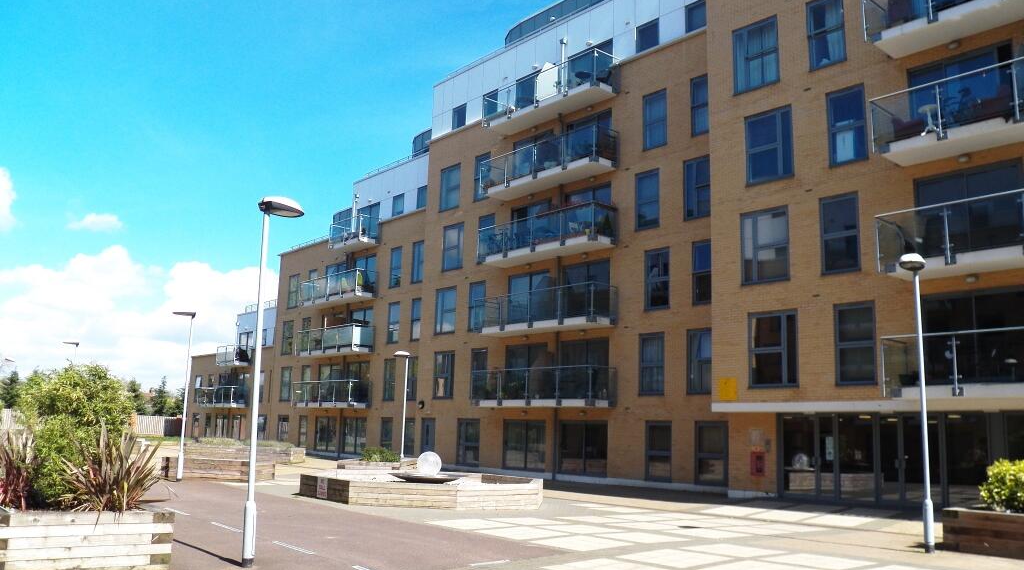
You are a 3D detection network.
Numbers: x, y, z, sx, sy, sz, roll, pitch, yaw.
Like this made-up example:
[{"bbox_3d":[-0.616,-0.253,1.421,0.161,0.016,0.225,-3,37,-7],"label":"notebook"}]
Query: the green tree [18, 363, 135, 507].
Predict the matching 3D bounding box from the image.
[{"bbox_3d":[-5.263,1.819,10.009,1.370,1.770,1.330,2,-10,0],"label":"green tree"}]

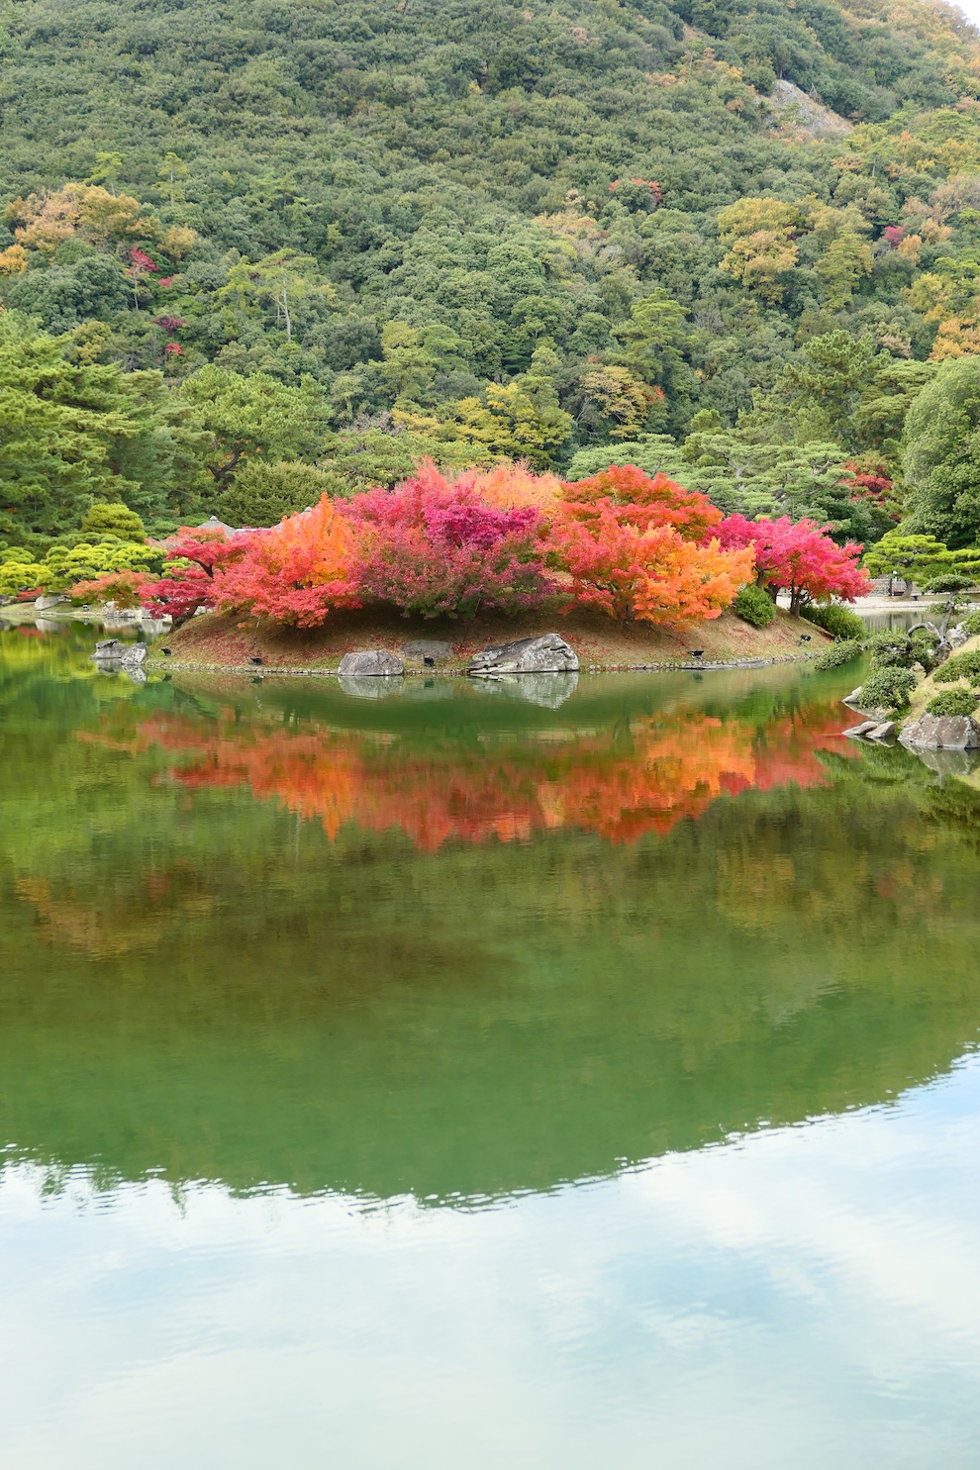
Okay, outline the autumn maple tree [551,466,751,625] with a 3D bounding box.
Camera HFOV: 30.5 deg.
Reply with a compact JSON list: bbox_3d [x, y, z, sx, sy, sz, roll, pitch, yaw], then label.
[{"bbox_3d":[5.609,-6.628,62.650,6.800,5.340,6.000,0,6,0],"label":"autumn maple tree"}]

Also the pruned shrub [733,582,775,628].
[{"bbox_3d":[9.740,-4.815,66.363,1.560,1.680,1.500,0,6,0],"label":"pruned shrub"}]

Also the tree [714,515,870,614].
[{"bbox_3d":[11.805,-6.663,70.189,6.160,3.750,5.500,0,6,0],"label":"tree"}]

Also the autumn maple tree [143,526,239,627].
[{"bbox_3d":[-10.892,-5.759,65.760,3.750,3.510,3.400,0,6,0],"label":"autumn maple tree"}]

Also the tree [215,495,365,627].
[{"bbox_3d":[-6.998,-6.093,62.707,5.150,4.480,4.900,0,6,0],"label":"tree"}]

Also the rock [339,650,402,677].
[{"bbox_3d":[-3.890,-2.337,58.481,2.160,0.910,1.350,0,6,0],"label":"rock"}]

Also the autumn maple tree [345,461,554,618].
[{"bbox_3d":[-1.435,-6.989,64.120,7.280,5.380,6.300,0,6,0],"label":"autumn maple tree"}]

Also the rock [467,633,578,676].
[{"bbox_3d":[1.073,-2.652,58.850,3.620,1.450,1.900,0,6,0],"label":"rock"}]

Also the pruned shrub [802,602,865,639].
[{"bbox_3d":[13.561,-4.511,70.921,2.520,1.440,2.100,0,6,0],"label":"pruned shrub"}]

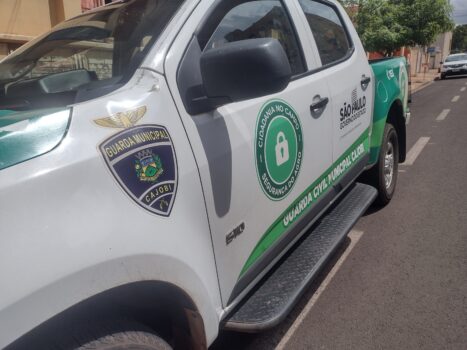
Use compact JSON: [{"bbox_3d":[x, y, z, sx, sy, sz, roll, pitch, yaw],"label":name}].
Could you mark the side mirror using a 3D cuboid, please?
[{"bbox_3d":[0.041,-0.301,1.067,0.200,0.172,0.160,8,21,34],"label":"side mirror"}]

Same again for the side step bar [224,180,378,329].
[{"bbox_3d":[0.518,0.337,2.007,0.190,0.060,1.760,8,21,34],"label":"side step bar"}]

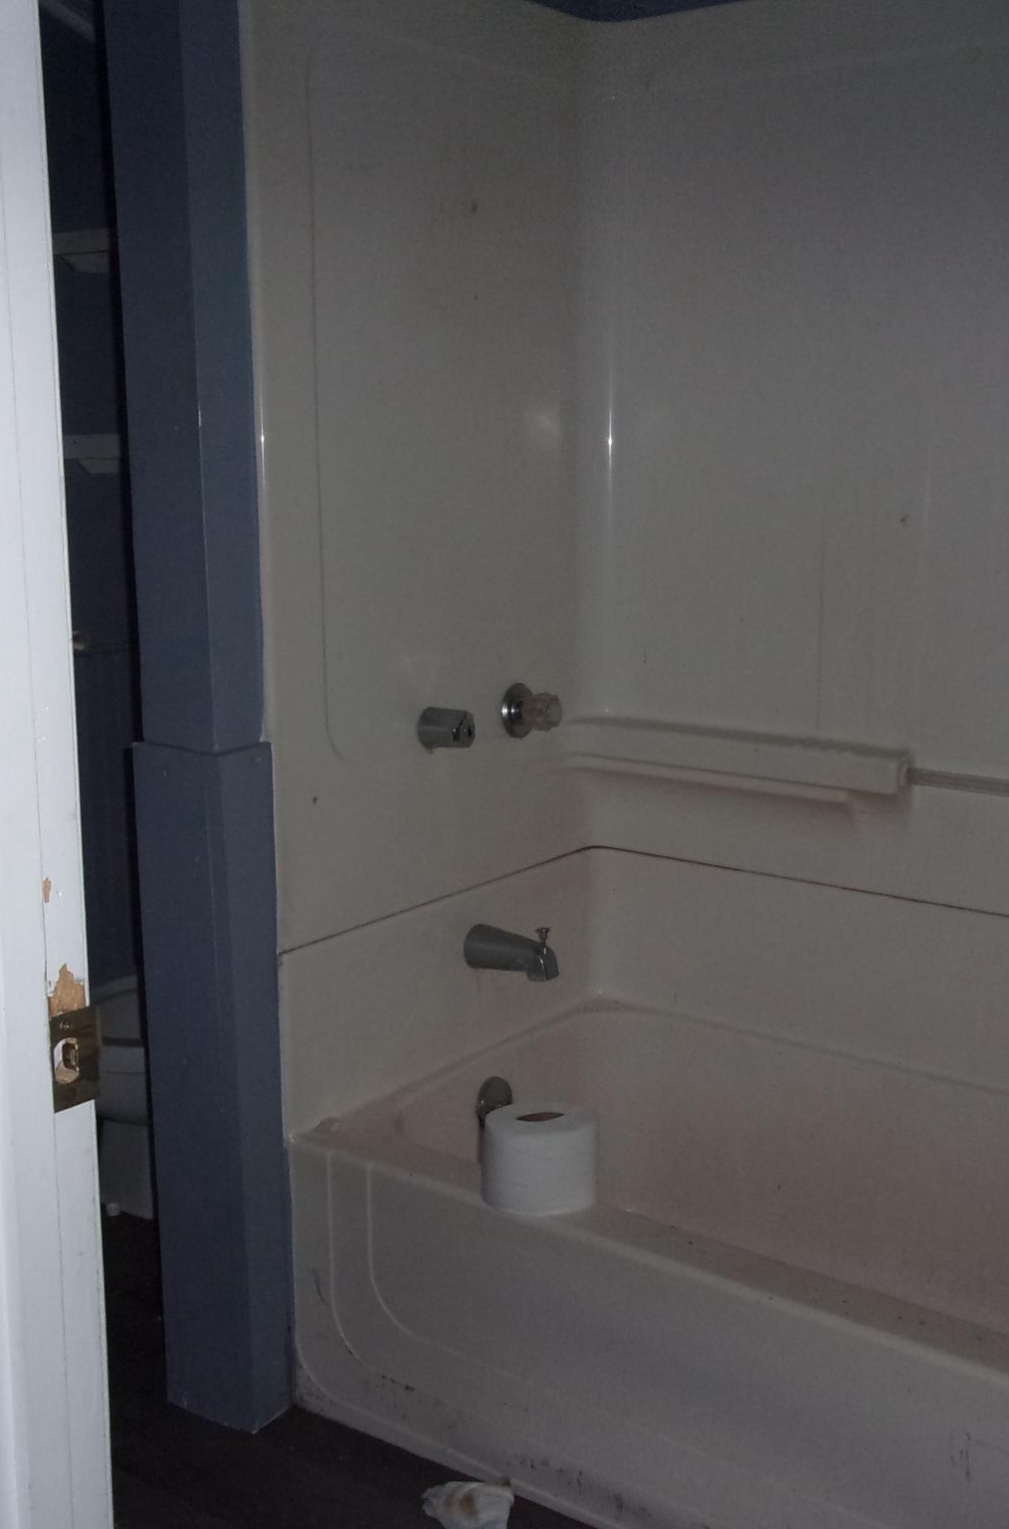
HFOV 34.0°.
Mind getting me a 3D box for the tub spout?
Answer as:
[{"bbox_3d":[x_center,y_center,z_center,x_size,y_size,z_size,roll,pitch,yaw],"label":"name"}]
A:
[{"bbox_3d":[0.015,0.268,2.399,0.137,0.084,0.066,8,14,35],"label":"tub spout"}]

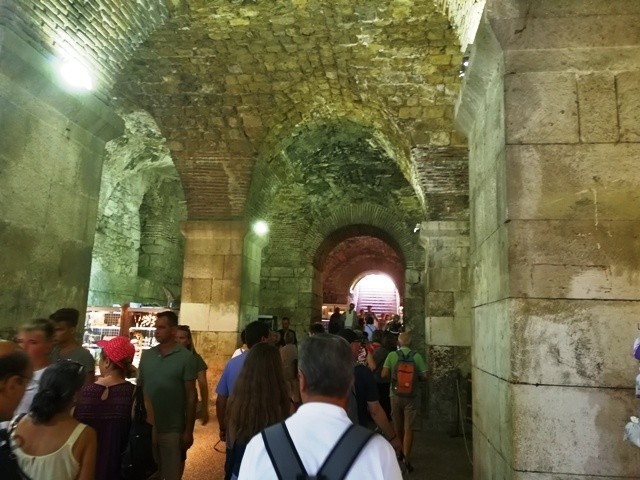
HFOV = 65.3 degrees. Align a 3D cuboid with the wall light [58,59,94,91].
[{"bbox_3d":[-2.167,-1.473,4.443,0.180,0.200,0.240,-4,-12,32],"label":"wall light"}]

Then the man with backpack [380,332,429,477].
[{"bbox_3d":[1.100,2.081,6.500,0.610,1.730,0.550,1,-10,8],"label":"man with backpack"}]

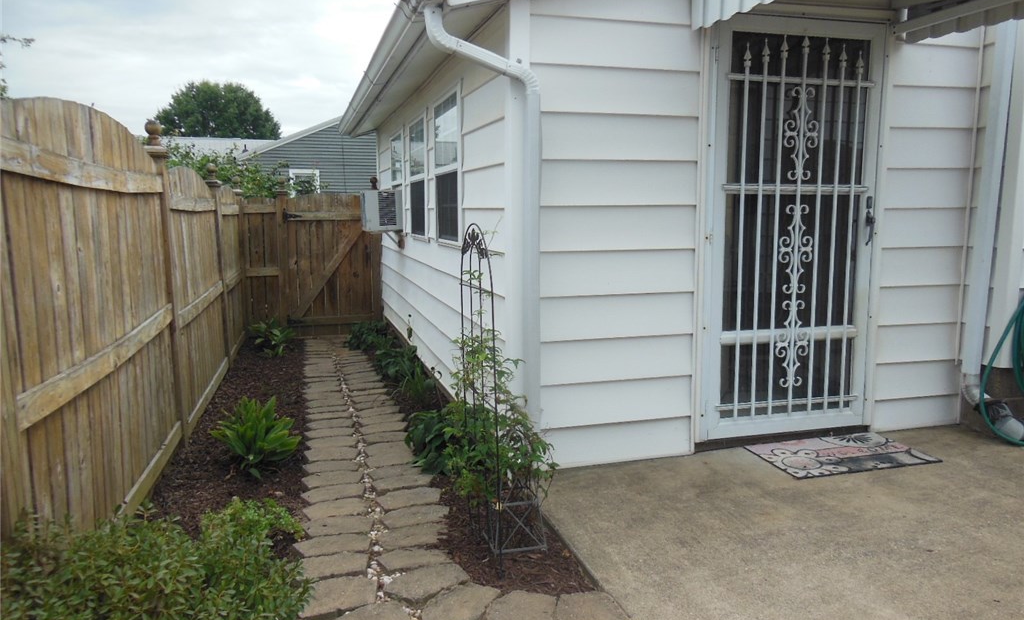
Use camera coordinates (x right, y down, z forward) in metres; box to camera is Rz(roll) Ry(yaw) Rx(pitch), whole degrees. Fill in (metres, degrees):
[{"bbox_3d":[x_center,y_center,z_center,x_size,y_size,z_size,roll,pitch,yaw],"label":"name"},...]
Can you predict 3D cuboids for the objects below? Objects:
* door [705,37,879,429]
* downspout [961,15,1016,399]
[{"bbox_3d":[1.399,-0.375,3.627,0.915,2.010,0.065,-3,8,-16],"label":"door"},{"bbox_3d":[2.432,-0.490,3.781,0.085,1.980,0.110,-3,8,-16],"label":"downspout"}]

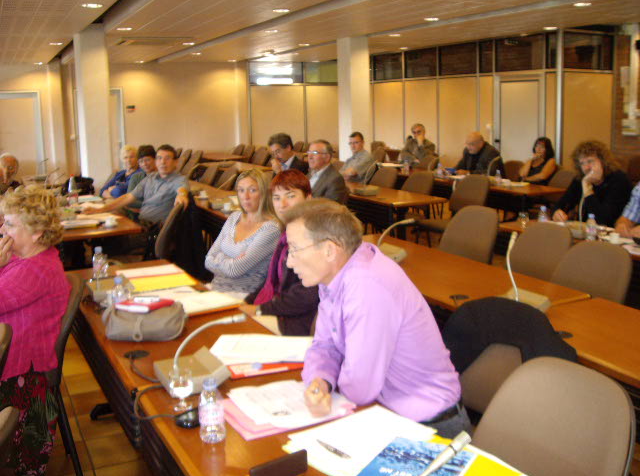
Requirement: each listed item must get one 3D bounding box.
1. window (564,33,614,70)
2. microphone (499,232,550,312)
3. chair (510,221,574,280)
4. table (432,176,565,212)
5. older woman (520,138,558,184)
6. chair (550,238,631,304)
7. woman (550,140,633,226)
[{"bbox_3d":[4.101,-2.853,10.698,1.140,0.590,0.060,-6,11,-26],"label":"window"},{"bbox_3d":[0.820,0.132,2.847,0.220,0.305,0.210,-6,11,-26],"label":"microphone"},{"bbox_3d":[1.014,0.398,3.822,0.580,0.910,0.490,-6,11,-26],"label":"chair"},{"bbox_3d":[1.872,-0.219,7.557,0.600,0.750,1.820,-7,12,-26],"label":"table"},{"bbox_3d":[2.472,-0.563,8.174,0.700,1.220,0.480,-10,14,-41],"label":"older woman"},{"bbox_3d":[1.210,0.452,3.514,0.600,0.880,0.500,-7,12,-26],"label":"chair"},{"bbox_3d":[1.855,-0.010,4.883,0.780,1.300,0.580,-6,11,-26],"label":"woman"}]

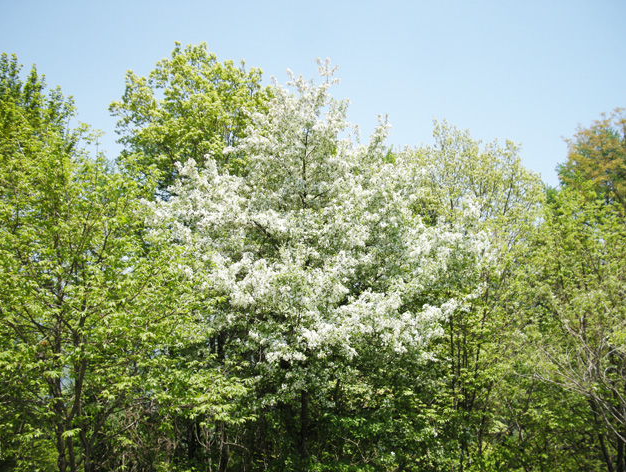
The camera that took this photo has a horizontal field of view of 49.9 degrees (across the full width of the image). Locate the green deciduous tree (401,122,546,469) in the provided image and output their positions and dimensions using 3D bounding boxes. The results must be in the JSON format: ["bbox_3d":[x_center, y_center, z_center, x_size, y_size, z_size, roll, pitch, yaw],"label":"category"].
[{"bbox_3d":[3.506,1.021,14.702,3.190,7.410,3.300,0,-12,0],"label":"green deciduous tree"}]

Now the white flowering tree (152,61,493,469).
[{"bbox_3d":[0.186,0.330,13.212,6.670,8.160,6.000,0,-12,0],"label":"white flowering tree"}]

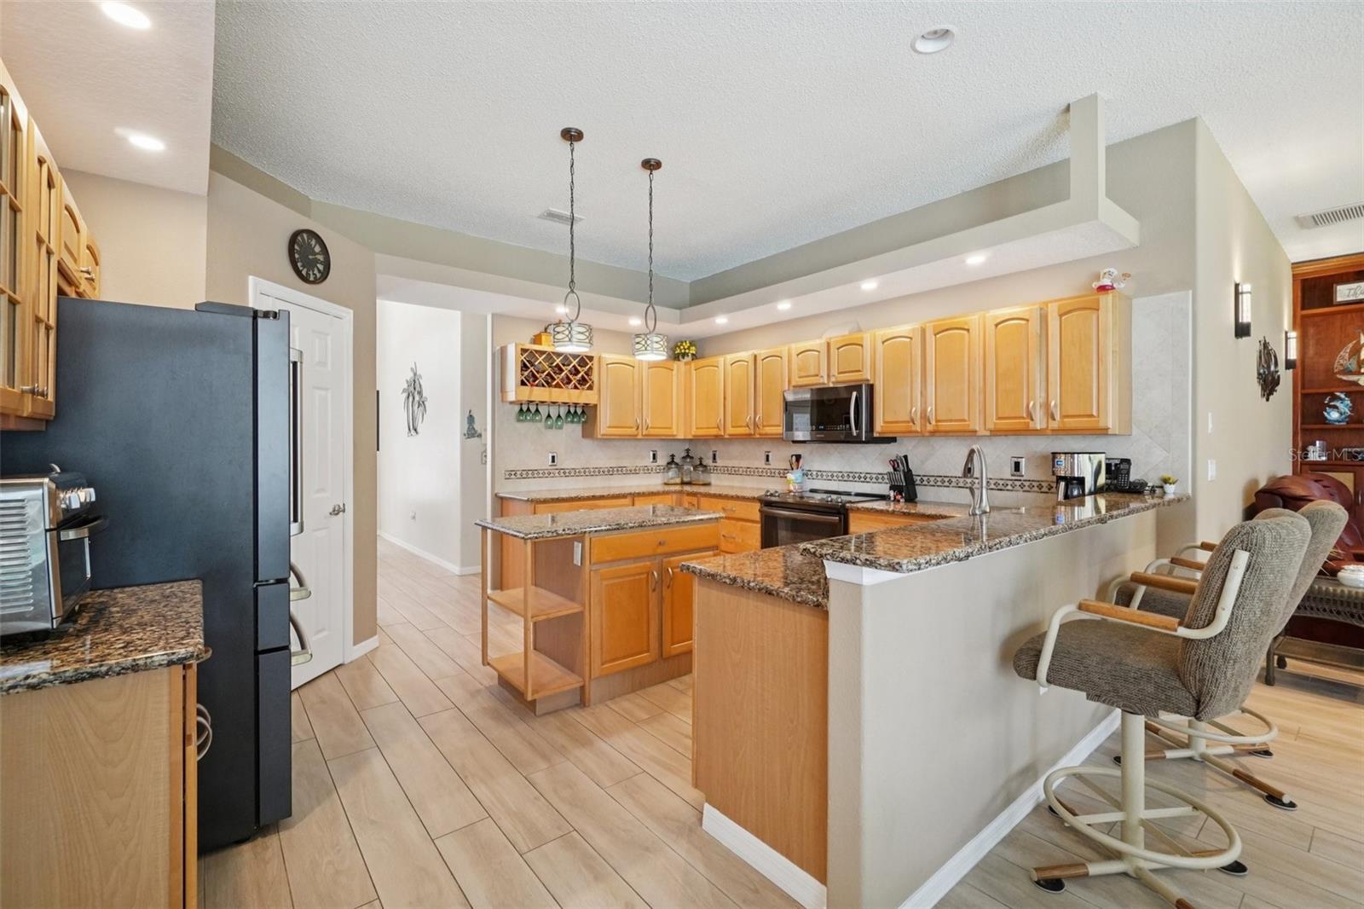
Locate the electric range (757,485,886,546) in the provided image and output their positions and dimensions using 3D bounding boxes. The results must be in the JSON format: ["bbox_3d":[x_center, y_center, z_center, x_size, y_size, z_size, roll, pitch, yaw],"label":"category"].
[{"bbox_3d":[1.072,0.763,4.242,0.680,0.930,0.770,-1,1,-39],"label":"electric range"}]

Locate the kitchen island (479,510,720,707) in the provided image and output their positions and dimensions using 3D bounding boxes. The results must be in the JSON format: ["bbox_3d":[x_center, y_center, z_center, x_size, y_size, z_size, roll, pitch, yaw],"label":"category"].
[{"bbox_3d":[-0.409,0.795,3.116,1.220,0.910,0.620,-1,1,-39],"label":"kitchen island"}]

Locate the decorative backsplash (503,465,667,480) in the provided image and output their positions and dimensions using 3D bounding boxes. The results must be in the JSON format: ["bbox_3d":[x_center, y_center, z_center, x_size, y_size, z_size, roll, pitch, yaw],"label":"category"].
[{"bbox_3d":[-0.739,0.165,5.160,1.800,0.080,0.020,-1,1,-39],"label":"decorative backsplash"}]

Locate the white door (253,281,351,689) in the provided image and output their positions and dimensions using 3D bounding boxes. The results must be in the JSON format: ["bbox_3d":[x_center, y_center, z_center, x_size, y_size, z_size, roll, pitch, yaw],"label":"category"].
[{"bbox_3d":[-2.015,0.211,3.067,0.070,2.080,0.670,0,1,6],"label":"white door"}]

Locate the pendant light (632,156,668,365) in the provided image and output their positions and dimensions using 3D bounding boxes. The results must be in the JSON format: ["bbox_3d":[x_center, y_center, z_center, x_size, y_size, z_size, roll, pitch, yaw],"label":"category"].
[{"bbox_3d":[-0.185,-1.155,3.393,0.205,1.165,0.205,0,1,0],"label":"pendant light"}]

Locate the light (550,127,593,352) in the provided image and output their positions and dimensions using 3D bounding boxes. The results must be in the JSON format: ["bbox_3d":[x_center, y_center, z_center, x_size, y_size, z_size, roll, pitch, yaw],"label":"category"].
[{"bbox_3d":[-0.591,-1.148,3.065,0.212,1.165,0.212,0,1,0],"label":"light"}]

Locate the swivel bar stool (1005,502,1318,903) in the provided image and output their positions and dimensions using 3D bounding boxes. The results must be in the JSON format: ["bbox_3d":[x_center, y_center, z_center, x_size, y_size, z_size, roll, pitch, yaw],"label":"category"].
[{"bbox_3d":[1.375,0.718,1.647,0.580,1.120,0.640,-1,1,-36],"label":"swivel bar stool"}]

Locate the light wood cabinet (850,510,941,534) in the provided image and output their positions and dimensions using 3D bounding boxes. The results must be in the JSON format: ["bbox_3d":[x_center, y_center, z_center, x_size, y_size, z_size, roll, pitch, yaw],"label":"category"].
[{"bbox_3d":[1.534,0.789,3.670,0.600,0.870,0.720,-1,1,-39],"label":"light wood cabinet"}]

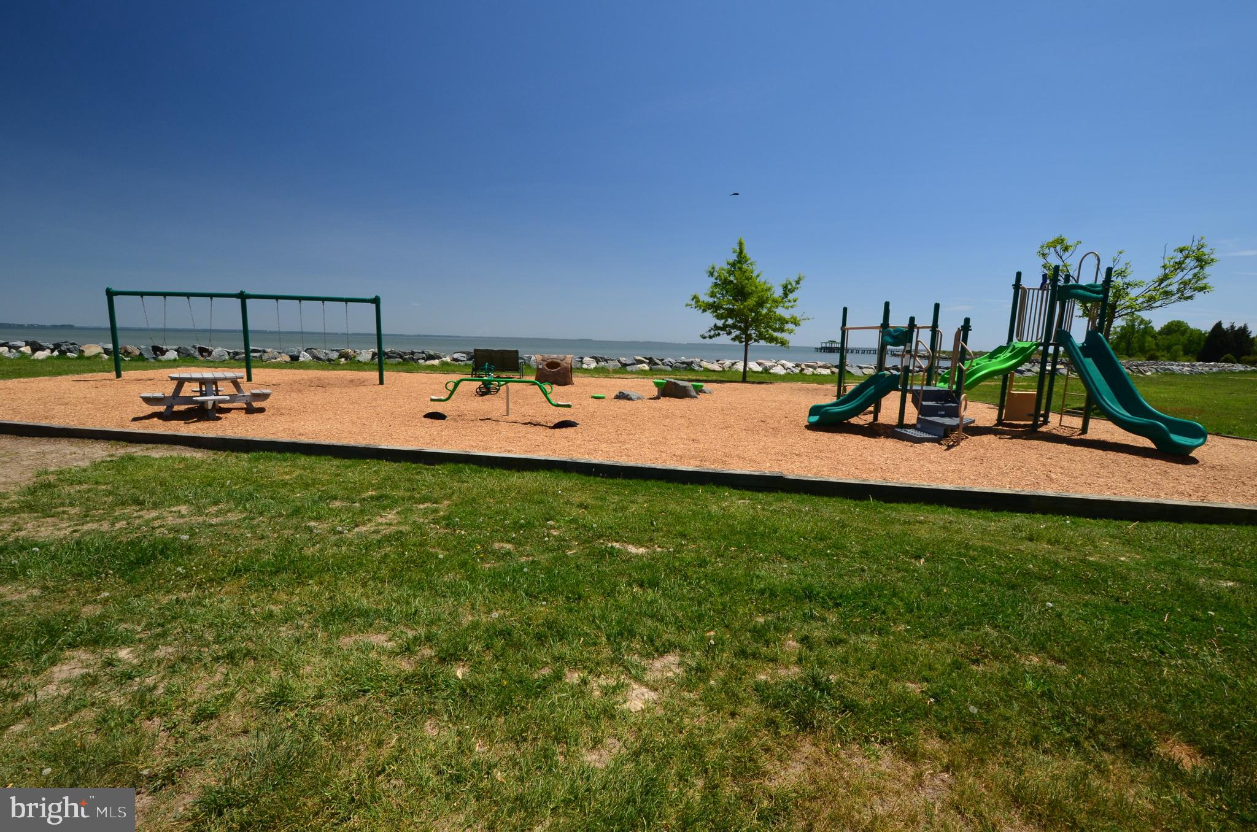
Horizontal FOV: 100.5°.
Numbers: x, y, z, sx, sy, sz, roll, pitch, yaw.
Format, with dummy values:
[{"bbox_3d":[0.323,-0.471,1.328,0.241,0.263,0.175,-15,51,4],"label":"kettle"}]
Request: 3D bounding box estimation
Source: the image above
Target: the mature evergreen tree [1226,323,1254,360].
[{"bbox_3d":[96.824,-11.358,82.894,3.051,6.912,3.051,-6,11,-41],"label":"mature evergreen tree"}]

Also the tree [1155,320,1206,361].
[{"bbox_3d":[87.437,-11.703,82.878,5.591,7.143,5.591,-6,11,-43],"label":"tree"}]

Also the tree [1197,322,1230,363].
[{"bbox_3d":[92.660,-11.486,82.890,3.546,6.964,3.546,-6,11,-42],"label":"tree"}]

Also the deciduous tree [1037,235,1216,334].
[{"bbox_3d":[14.040,-2.727,15.119,3.738,4.836,3.738,9,11,42],"label":"deciduous tree"}]

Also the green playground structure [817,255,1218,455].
[{"bbox_3d":[6.213,-1.460,9.872,5.750,3.420,4.800,1,8,0],"label":"green playground structure"}]

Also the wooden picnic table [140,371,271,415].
[{"bbox_3d":[-7.823,-0.398,9.758,1.950,0.670,2.000,-5,10,-39],"label":"wooden picnic table"}]

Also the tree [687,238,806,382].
[{"bbox_3d":[4.676,-4.214,21.001,4.634,5.674,4.634,3,8,12],"label":"tree"}]

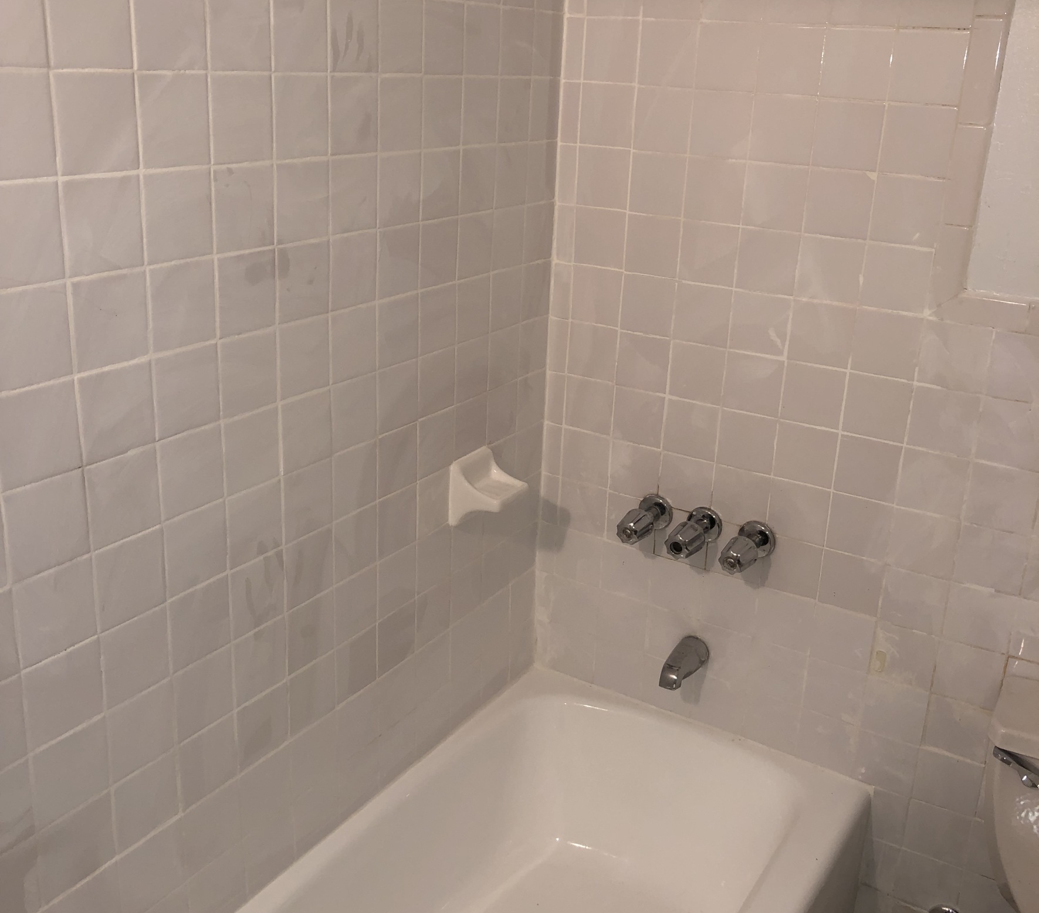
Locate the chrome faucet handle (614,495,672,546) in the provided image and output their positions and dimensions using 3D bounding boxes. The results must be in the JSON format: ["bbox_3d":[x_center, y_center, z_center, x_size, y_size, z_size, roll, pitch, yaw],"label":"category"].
[{"bbox_3d":[0.233,0.126,2.121,0.070,0.070,0.129,15,23,30],"label":"chrome faucet handle"}]

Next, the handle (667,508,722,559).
[{"bbox_3d":[0.319,0.147,2.069,0.070,0.070,0.129,15,23,30],"label":"handle"}]

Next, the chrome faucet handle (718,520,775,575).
[{"bbox_3d":[0.405,0.170,2.018,0.070,0.070,0.129,15,23,30],"label":"chrome faucet handle"}]

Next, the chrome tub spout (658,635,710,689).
[{"bbox_3d":[0.311,0.403,2.164,0.063,0.072,0.118,15,23,30],"label":"chrome tub spout"}]

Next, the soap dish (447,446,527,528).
[{"bbox_3d":[-0.051,0.064,2.017,0.098,0.120,0.115,14,22,28],"label":"soap dish"}]

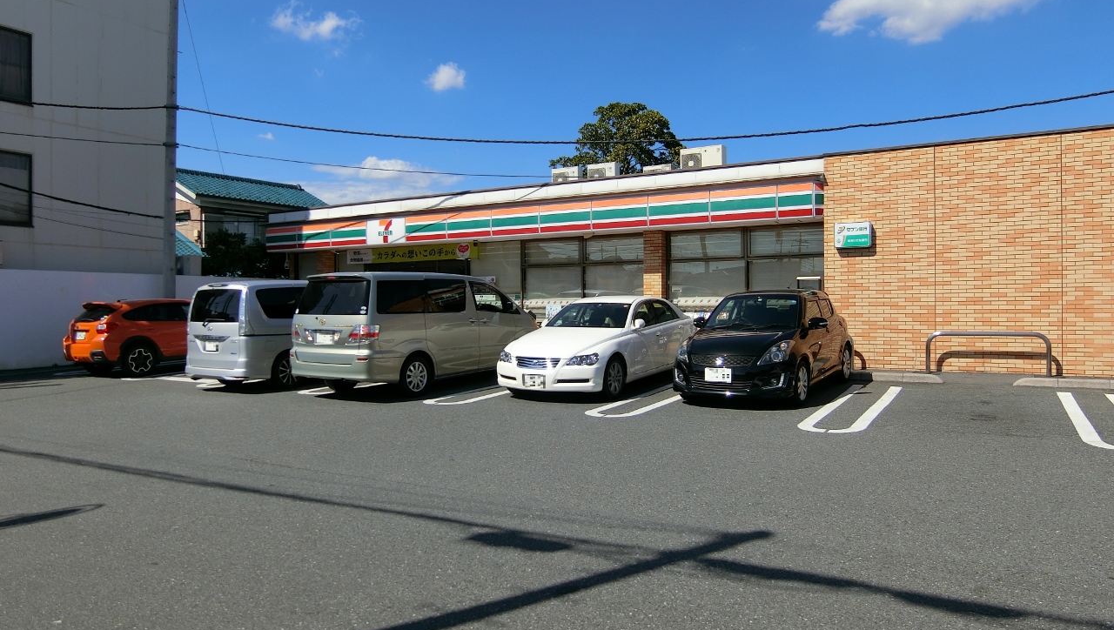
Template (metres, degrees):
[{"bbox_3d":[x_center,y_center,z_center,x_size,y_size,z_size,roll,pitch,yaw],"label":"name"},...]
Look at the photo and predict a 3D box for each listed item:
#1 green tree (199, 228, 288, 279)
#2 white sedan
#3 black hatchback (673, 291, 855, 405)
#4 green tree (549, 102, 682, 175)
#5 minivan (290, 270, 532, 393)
[{"bbox_3d":[-11.015,-1.093,27.500,3.300,4.000,3.300,-2,2,-22],"label":"green tree"},{"bbox_3d":[0.818,0.424,12.729,1.805,1.440,4.730,0,2,29],"label":"white sedan"},{"bbox_3d":[3.109,0.379,11.384,1.725,1.510,3.850,0,3,34],"label":"black hatchback"},{"bbox_3d":[2.509,-4.379,32.500,5.800,9.500,5.800,-1,2,5],"label":"green tree"},{"bbox_3d":[-2.205,0.236,13.287,1.835,1.930,4.840,0,2,29],"label":"minivan"}]

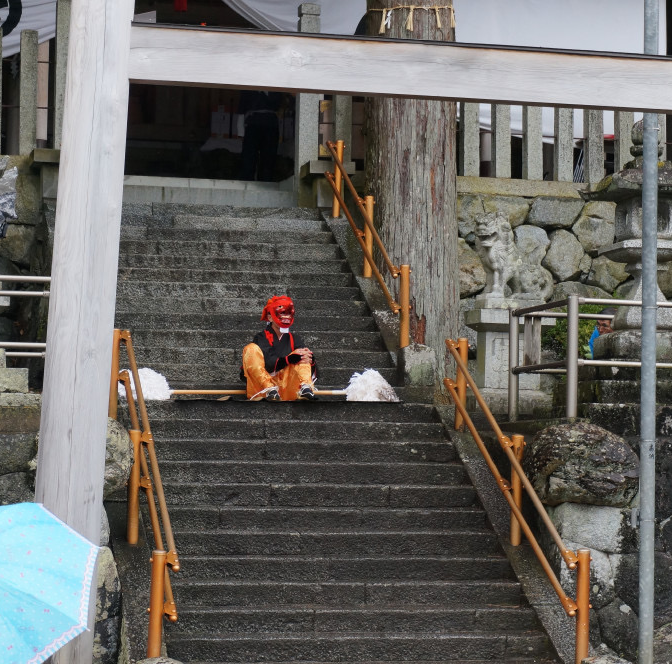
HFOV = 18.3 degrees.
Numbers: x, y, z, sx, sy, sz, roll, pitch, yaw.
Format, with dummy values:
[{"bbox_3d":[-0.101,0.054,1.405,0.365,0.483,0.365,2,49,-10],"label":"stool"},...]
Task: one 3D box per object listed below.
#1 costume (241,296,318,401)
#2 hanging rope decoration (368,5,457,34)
[{"bbox_3d":[-0.490,0.138,18.025,0.600,0.937,0.660,2,-4,-19],"label":"costume"},{"bbox_3d":[0.769,-3.040,20.926,0.892,0.289,0.892,1,-4,0],"label":"hanging rope decoration"}]

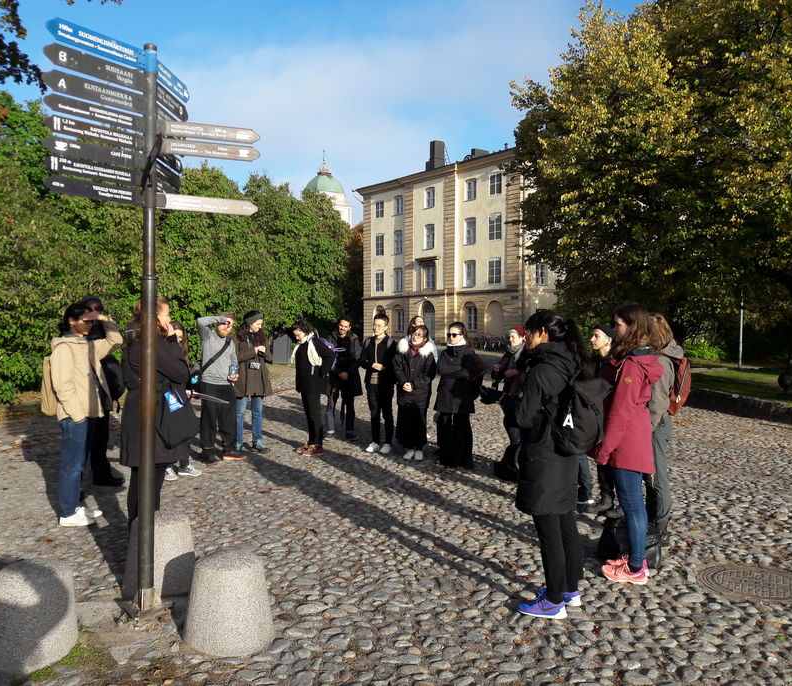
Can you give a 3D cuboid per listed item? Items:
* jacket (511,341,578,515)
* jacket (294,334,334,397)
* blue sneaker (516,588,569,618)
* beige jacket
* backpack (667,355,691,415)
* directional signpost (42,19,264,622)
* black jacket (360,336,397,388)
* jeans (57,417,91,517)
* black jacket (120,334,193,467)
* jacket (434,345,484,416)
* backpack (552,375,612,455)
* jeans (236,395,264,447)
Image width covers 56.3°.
[{"bbox_3d":[0.836,0.472,4.135,0.330,0.960,0.430,1,2,30],"label":"jacket"},{"bbox_3d":[-0.995,0.263,9.031,0.360,0.720,0.460,-1,2,-35],"label":"jacket"},{"bbox_3d":[0.805,1.442,4.061,0.265,0.105,0.100,0,2,16],"label":"blue sneaker"},{"bbox_3d":[-2.394,0.213,5.720,0.480,0.790,0.460,1,1,19],"label":"beige jacket"},{"bbox_3d":[2.040,0.307,5.350,0.170,0.430,0.270,1,1,18],"label":"backpack"},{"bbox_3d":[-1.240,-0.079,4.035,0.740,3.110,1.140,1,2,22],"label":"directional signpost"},{"bbox_3d":[-0.222,0.222,9.360,0.470,0.650,0.300,1,2,18],"label":"black jacket"},{"bbox_3d":[-2.495,0.920,5.740,0.260,0.850,0.350,1,1,10],"label":"jeans"},{"bbox_3d":[-1.532,0.368,4.732,0.380,0.860,0.480,-1,2,-37],"label":"black jacket"},{"bbox_3d":[0.693,0.405,8.200,0.530,0.780,0.380,1,2,27],"label":"jacket"},{"bbox_3d":[1.014,0.391,4.042,0.220,0.430,0.290,1,2,31],"label":"backpack"},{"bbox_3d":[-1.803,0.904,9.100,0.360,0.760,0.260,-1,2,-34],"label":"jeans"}]

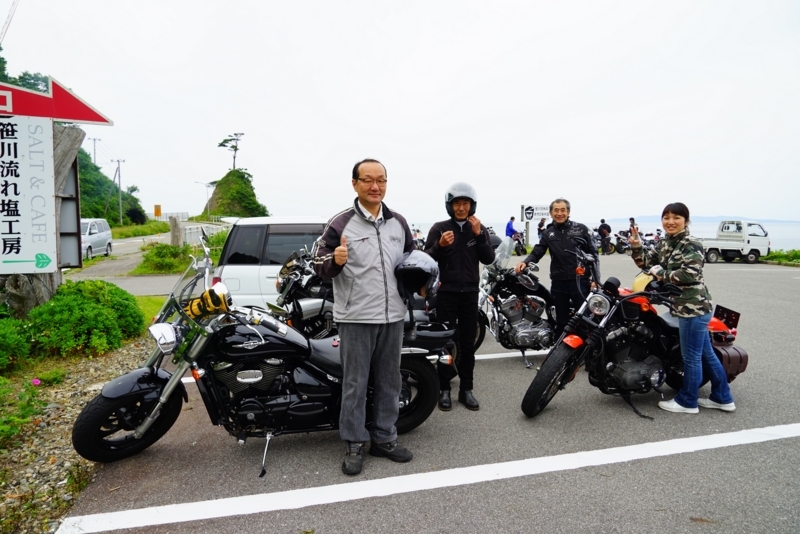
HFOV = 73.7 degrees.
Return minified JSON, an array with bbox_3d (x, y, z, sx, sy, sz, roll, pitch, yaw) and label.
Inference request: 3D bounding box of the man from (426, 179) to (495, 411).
[{"bbox_3d":[0.445,0.212,4.061,0.520,1.680,0.400,0,5,3],"label":"man"}]

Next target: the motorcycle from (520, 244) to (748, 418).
[{"bbox_3d":[1.700,0.461,4.122,2.200,1.200,0.800,-2,5,-23],"label":"motorcycle"}]

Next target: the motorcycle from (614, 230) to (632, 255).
[{"bbox_3d":[11.650,-1.201,26.491,2.050,1.120,0.750,-2,5,-20],"label":"motorcycle"}]

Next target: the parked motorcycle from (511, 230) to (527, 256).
[{"bbox_3d":[5.520,-1.086,24.795,0.780,1.170,2.050,2,5,25],"label":"parked motorcycle"}]

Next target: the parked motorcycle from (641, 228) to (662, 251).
[{"bbox_3d":[12.017,-1.159,25.491,2.100,1.180,0.800,-4,6,-37],"label":"parked motorcycle"}]

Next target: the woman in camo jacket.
[{"bbox_3d":[2.090,0.297,3.988,0.660,1.550,0.500,0,5,0],"label":"woman in camo jacket"}]

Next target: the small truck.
[{"bbox_3d":[14.020,-1.085,23.089,3.280,1.770,1.420,-1,5,-8],"label":"small truck"}]

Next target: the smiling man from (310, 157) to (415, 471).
[{"bbox_3d":[-0.215,0.270,3.073,0.580,1.725,0.420,-1,5,-14],"label":"smiling man"}]

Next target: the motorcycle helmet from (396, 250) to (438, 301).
[{"bbox_3d":[0.096,0.046,3.094,0.255,0.285,0.320,2,5,20],"label":"motorcycle helmet"}]

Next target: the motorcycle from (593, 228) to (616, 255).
[{"bbox_3d":[9.740,-1.194,25.789,2.100,1.180,0.780,-3,5,-30],"label":"motorcycle"}]

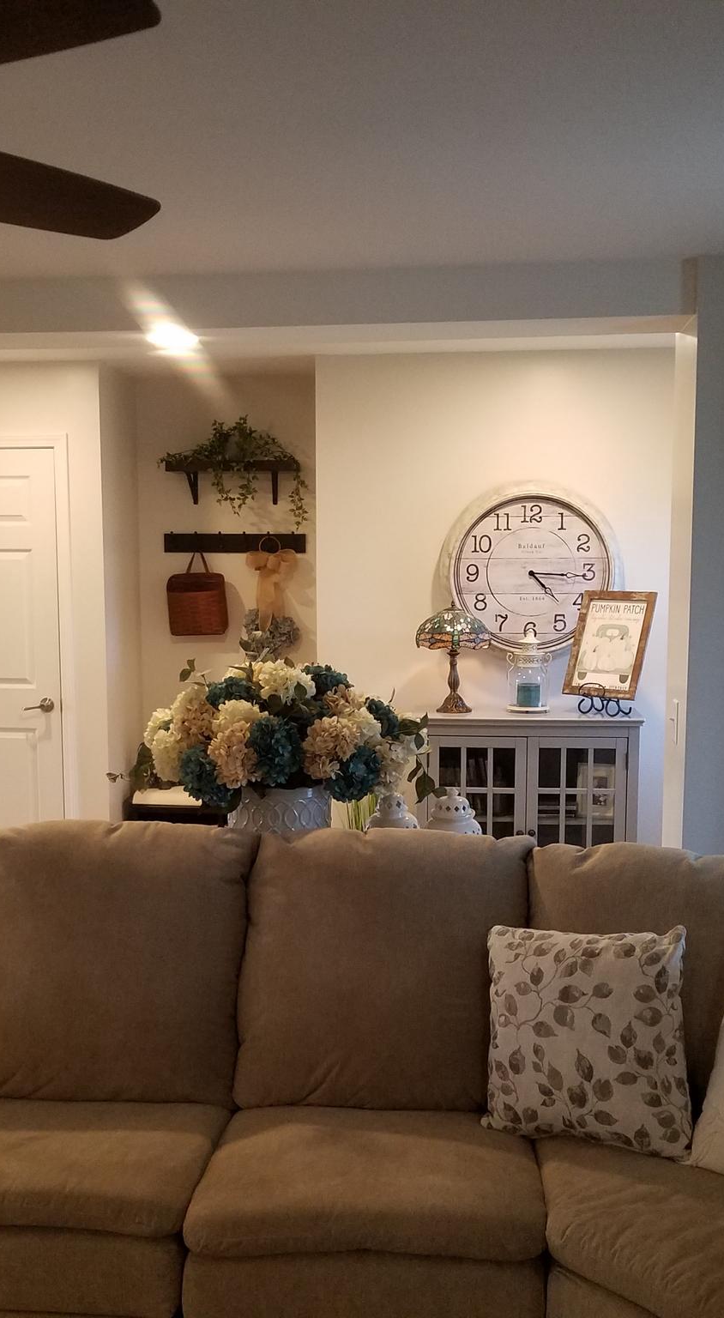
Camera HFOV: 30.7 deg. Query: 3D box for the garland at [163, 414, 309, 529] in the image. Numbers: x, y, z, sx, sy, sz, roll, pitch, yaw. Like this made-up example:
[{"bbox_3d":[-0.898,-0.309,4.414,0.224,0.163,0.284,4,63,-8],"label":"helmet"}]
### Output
[{"bbox_3d":[-0.580,-0.833,5.922,0.688,0.512,0.200,1,6,7],"label":"garland"}]

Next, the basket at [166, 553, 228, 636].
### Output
[{"bbox_3d":[-0.739,-0.301,6.019,0.286,0.391,0.130,1,6,7],"label":"basket"}]

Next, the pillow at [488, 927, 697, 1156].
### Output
[{"bbox_3d":[0.466,0.788,2.765,0.430,0.430,0.150,-4,-13,27],"label":"pillow"}]

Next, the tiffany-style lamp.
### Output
[{"bbox_3d":[0.366,0.001,5.316,0.296,0.439,0.296,1,6,7],"label":"tiffany-style lamp"}]

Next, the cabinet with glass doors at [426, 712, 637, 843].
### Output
[{"bbox_3d":[0.687,0.697,5.361,0.866,0.956,0.330,1,6,7],"label":"cabinet with glass doors"}]

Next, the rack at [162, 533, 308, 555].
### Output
[{"bbox_3d":[-0.581,-0.532,6.035,0.665,0.097,0.055,1,6,7],"label":"rack"}]

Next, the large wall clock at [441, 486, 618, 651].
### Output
[{"bbox_3d":[0.691,-0.367,5.387,0.725,0.725,0.060,1,6,7],"label":"large wall clock"}]

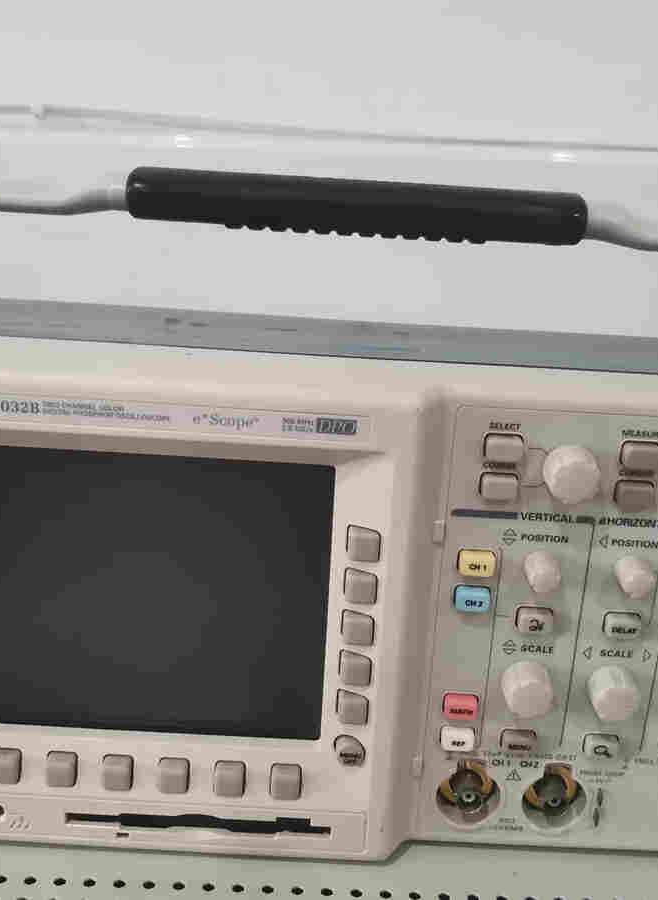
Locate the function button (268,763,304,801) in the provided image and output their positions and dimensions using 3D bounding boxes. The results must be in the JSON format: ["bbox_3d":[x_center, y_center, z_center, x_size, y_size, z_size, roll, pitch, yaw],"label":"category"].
[{"bbox_3d":[-0.015,0.117,0.319,0.011,0.013,0.004,3,4,0],"label":"function button"}]

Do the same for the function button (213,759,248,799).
[{"bbox_3d":[-0.035,0.118,0.324,0.011,0.012,0.004,3,18,0],"label":"function button"}]

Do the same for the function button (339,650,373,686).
[{"bbox_3d":[0.009,0.073,0.303,0.011,0.012,0.004,8,19,13],"label":"function button"}]

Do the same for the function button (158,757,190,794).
[{"bbox_3d":[-0.055,0.116,0.319,0.011,0.013,0.004,3,4,0],"label":"function button"}]

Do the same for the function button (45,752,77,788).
[{"bbox_3d":[-0.095,0.113,0.319,0.011,0.013,0.004,3,4,0],"label":"function button"}]

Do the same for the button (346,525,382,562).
[{"bbox_3d":[0.011,0.030,0.294,0.011,0.011,0.004,3,18,0],"label":"button"}]

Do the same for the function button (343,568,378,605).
[{"bbox_3d":[0.010,0.045,0.298,0.011,0.011,0.004,3,18,0],"label":"function button"}]

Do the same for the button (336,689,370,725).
[{"bbox_3d":[0.008,0.089,0.313,0.011,0.011,0.004,3,18,0],"label":"button"}]

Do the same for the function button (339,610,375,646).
[{"bbox_3d":[0.009,0.059,0.298,0.011,0.012,0.004,8,19,13],"label":"function button"}]

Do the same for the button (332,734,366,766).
[{"bbox_3d":[0.007,0.105,0.313,0.011,0.011,0.004,8,19,13],"label":"button"}]

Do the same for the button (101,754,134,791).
[{"bbox_3d":[-0.076,0.116,0.324,0.011,0.012,0.004,3,18,0],"label":"button"}]

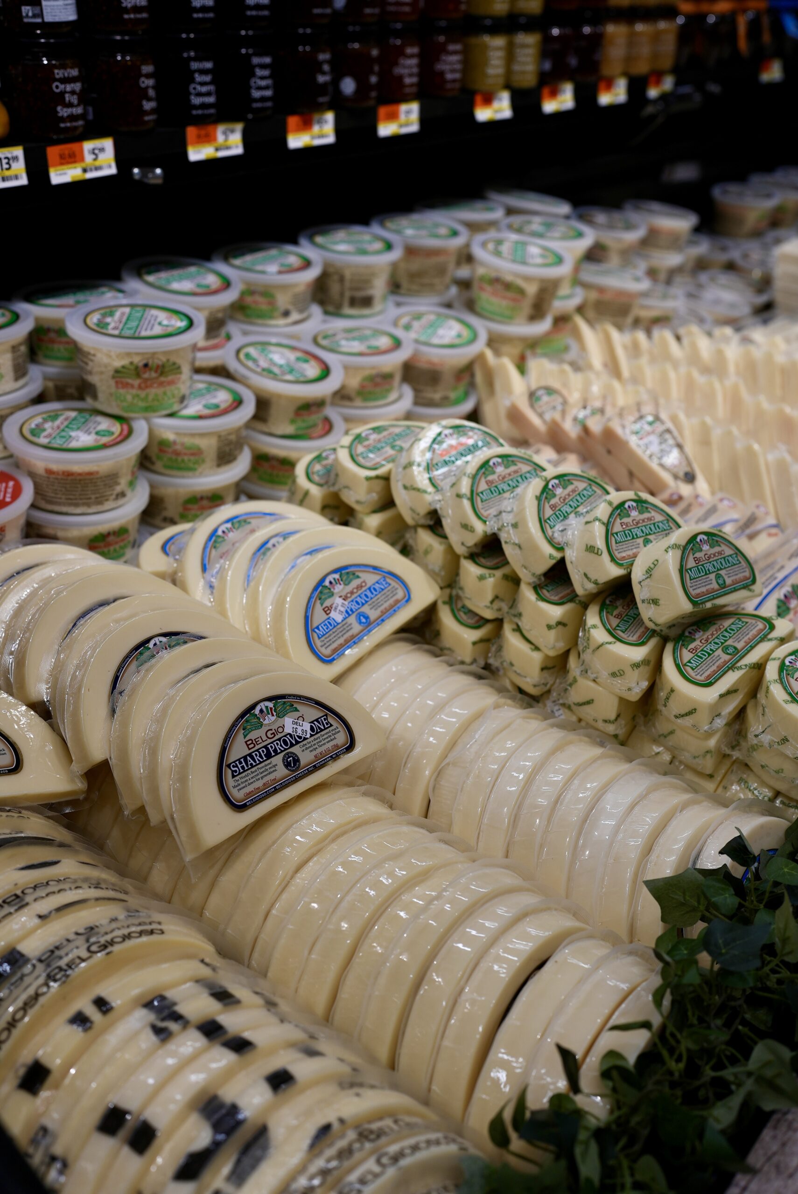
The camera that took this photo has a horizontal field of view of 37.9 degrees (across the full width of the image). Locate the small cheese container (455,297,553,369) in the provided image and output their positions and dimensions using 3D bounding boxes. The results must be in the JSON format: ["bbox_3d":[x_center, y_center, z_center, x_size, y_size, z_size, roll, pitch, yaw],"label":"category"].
[{"bbox_3d":[0.118,-0.306,1.364,0.117,0.067,0.117,9,34,0],"label":"small cheese container"}]

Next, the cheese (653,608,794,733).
[{"bbox_3d":[0.231,0.049,0.854,0.109,0.038,0.068,-35,45,-28],"label":"cheese"}]

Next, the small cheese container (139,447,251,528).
[{"bbox_3d":[-0.190,-0.102,1.038,0.117,0.056,0.117,4,30,0],"label":"small cheese container"}]

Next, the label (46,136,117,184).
[{"bbox_3d":[-0.271,-0.374,0.995,0.003,0.031,0.064,24,37,38],"label":"label"}]

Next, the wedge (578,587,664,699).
[{"bbox_3d":[0.184,0.026,0.932,0.070,0.039,0.115,23,37,28],"label":"wedge"}]

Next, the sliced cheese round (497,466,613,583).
[{"bbox_3d":[0.120,-0.059,0.870,0.060,0.041,0.103,51,50,1],"label":"sliced cheese round"}]

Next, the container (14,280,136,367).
[{"bbox_3d":[-0.317,-0.265,1.132,0.117,0.058,0.117,30,38,34],"label":"container"}]

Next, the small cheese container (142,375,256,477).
[{"bbox_3d":[-0.191,-0.158,1.080,0.117,0.058,0.117,5,33,-3],"label":"small cheese container"}]

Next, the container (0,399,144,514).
[{"bbox_3d":[-0.266,-0.115,0.969,0.117,0.058,0.117,3,30,-2],"label":"container"}]

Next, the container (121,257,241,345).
[{"bbox_3d":[-0.214,-0.288,1.145,0.117,0.056,0.117,9,31,0],"label":"container"}]

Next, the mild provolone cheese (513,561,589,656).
[{"bbox_3d":[0.136,-0.001,0.926,0.109,0.038,0.068,-25,41,-34],"label":"mild provolone cheese"}]

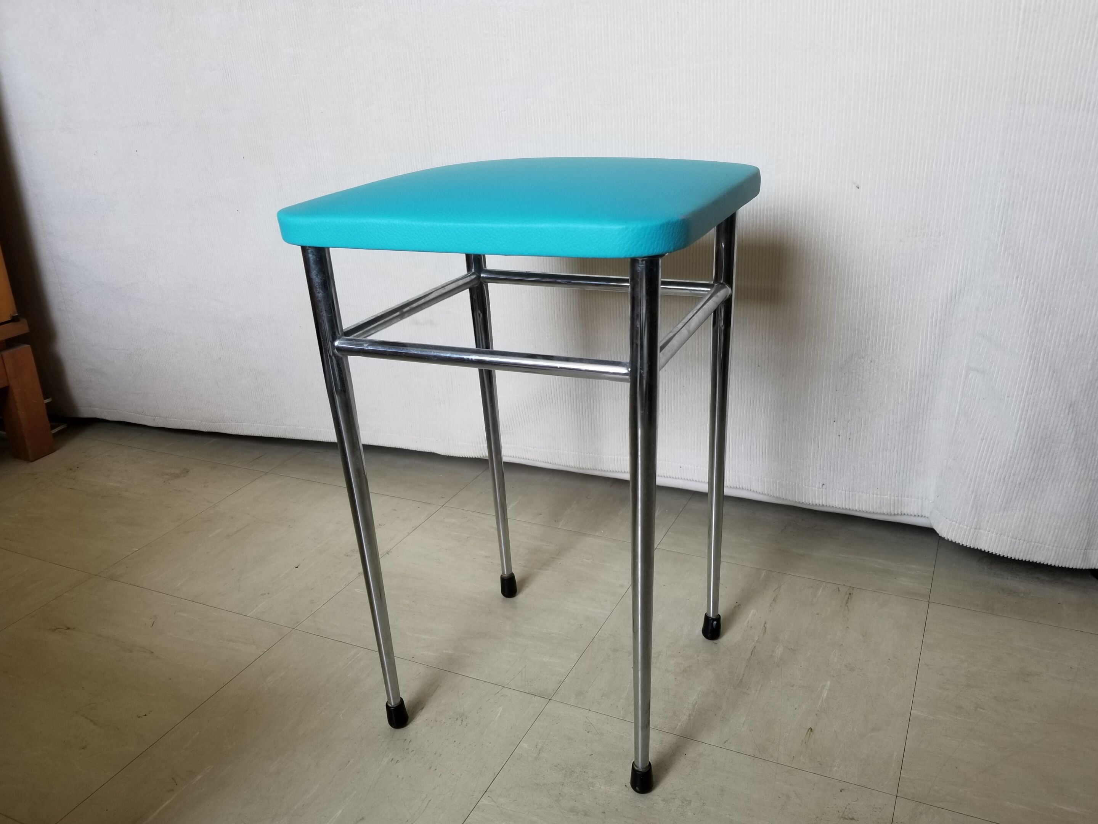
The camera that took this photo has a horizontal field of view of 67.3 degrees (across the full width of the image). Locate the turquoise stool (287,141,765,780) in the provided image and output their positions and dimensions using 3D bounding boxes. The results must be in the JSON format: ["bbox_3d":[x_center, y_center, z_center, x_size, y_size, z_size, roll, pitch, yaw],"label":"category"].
[{"bbox_3d":[0.002,0.032,0.698,0.290,0.466,0.286,6,23,23],"label":"turquoise stool"}]

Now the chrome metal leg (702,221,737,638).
[{"bbox_3d":[0.155,0.024,0.751,0.021,0.429,0.021,7,23,23],"label":"chrome metal leg"}]

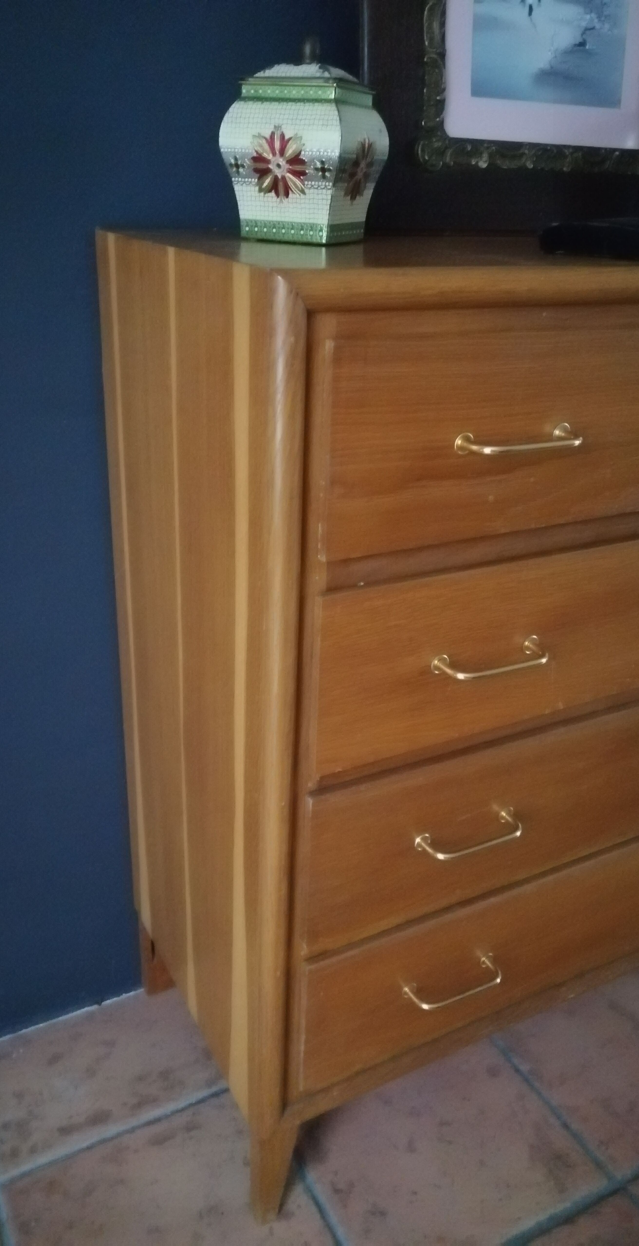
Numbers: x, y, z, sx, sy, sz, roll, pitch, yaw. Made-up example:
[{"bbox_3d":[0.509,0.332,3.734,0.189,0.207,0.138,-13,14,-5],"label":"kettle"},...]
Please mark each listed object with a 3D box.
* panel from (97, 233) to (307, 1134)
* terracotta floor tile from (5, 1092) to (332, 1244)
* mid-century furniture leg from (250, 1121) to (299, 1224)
[{"bbox_3d":[-0.125,0.072,0.981,0.034,0.844,0.389,-11,28,-27],"label":"panel"},{"bbox_3d":[-0.152,0.677,1.050,0.308,0.012,0.307,-11,27,-26],"label":"terracotta floor tile"},{"bbox_3d":[-0.051,0.589,1.055,0.047,0.152,0.033,-11,28,-27],"label":"mid-century furniture leg"}]

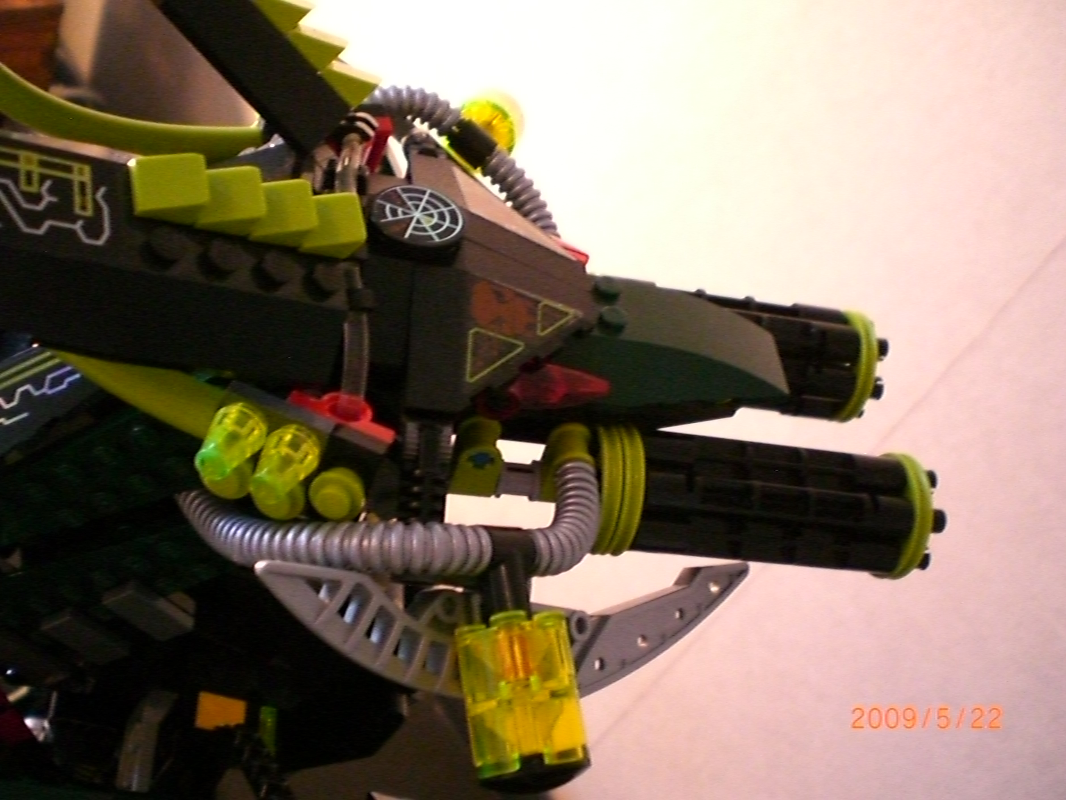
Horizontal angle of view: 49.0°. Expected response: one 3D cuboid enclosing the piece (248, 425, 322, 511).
[{"bbox_3d":[-0.035,0.010,0.161,0.008,0.008,0.011,0,24,9],"label":"piece"}]

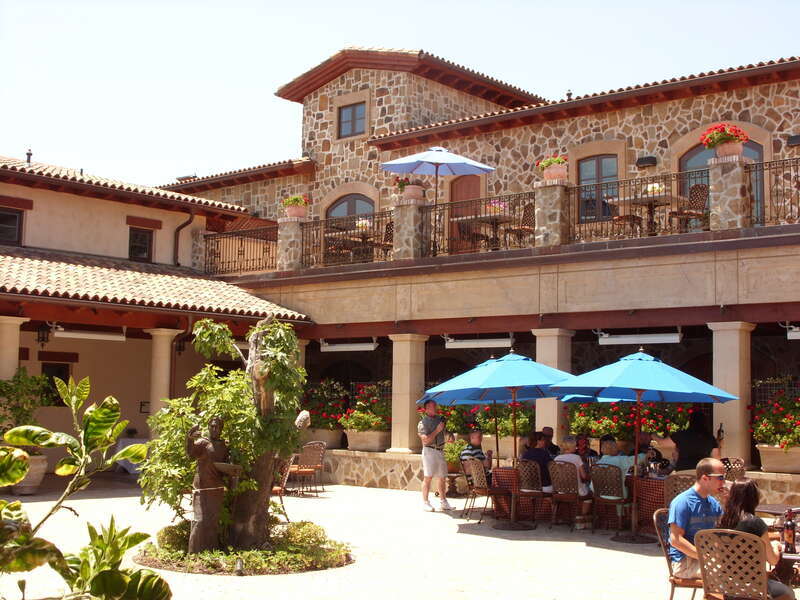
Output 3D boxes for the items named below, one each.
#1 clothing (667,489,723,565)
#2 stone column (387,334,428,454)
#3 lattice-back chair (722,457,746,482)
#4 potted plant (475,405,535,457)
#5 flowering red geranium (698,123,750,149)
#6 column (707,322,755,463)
[{"bbox_3d":[2.066,1.586,9.050,0.310,0.550,0.450,-2,-6,30],"label":"clothing"},{"bbox_3d":[0.153,1.895,26.400,0.600,2.400,0.600,-3,-6,42],"label":"stone column"},{"bbox_3d":[4.883,2.859,19.442,0.500,0.950,0.600,-4,-6,45],"label":"lattice-back chair"},{"bbox_3d":[2.006,2.307,23.799,1.280,1.220,0.580,-4,-6,45],"label":"potted plant"},{"bbox_3d":[5.216,-2.643,21.017,0.760,0.420,0.700,1,-5,0],"label":"flowering red geranium"},{"bbox_3d":[5.274,1.538,20.605,0.560,2.340,0.560,-4,-6,45],"label":"column"}]

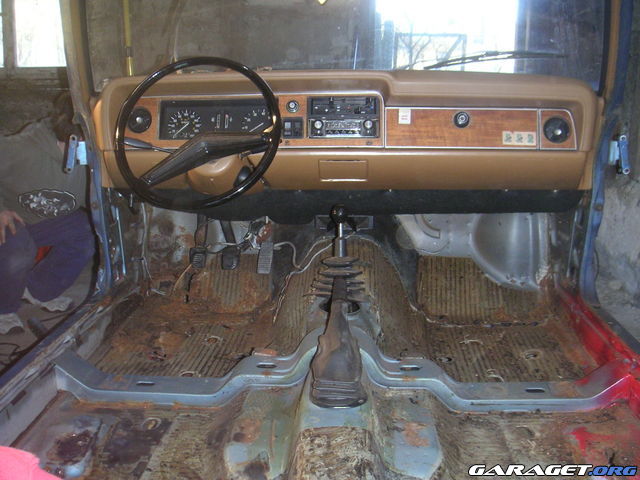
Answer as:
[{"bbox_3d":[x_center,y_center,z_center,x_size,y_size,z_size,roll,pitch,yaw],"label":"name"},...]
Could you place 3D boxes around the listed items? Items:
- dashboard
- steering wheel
[{"bbox_3d":[0.063,-0.296,1.902,1.265,0.330,0.330,1,13,3],"label":"dashboard"},{"bbox_3d":[-0.275,-0.236,1.590,0.385,0.385,0.100,2,-16,6],"label":"steering wheel"}]

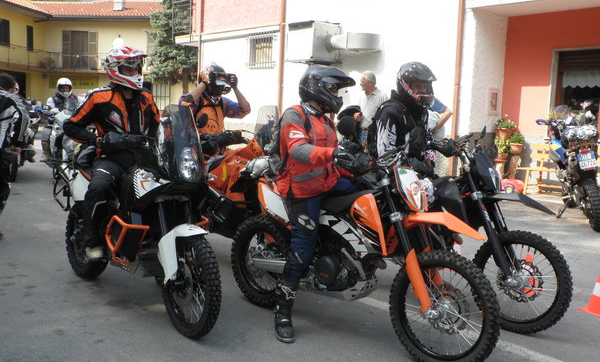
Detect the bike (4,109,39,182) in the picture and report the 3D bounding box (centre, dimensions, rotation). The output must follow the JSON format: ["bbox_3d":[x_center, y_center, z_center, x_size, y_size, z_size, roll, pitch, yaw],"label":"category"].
[{"bbox_3d":[-4.940,-0.650,10.750,0.830,1.200,2.100,0,6,-25],"label":"bike"}]

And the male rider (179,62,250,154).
[{"bbox_3d":[-0.815,-0.225,5.950,0.750,1.750,0.650,-2,8,-38],"label":"male rider"}]

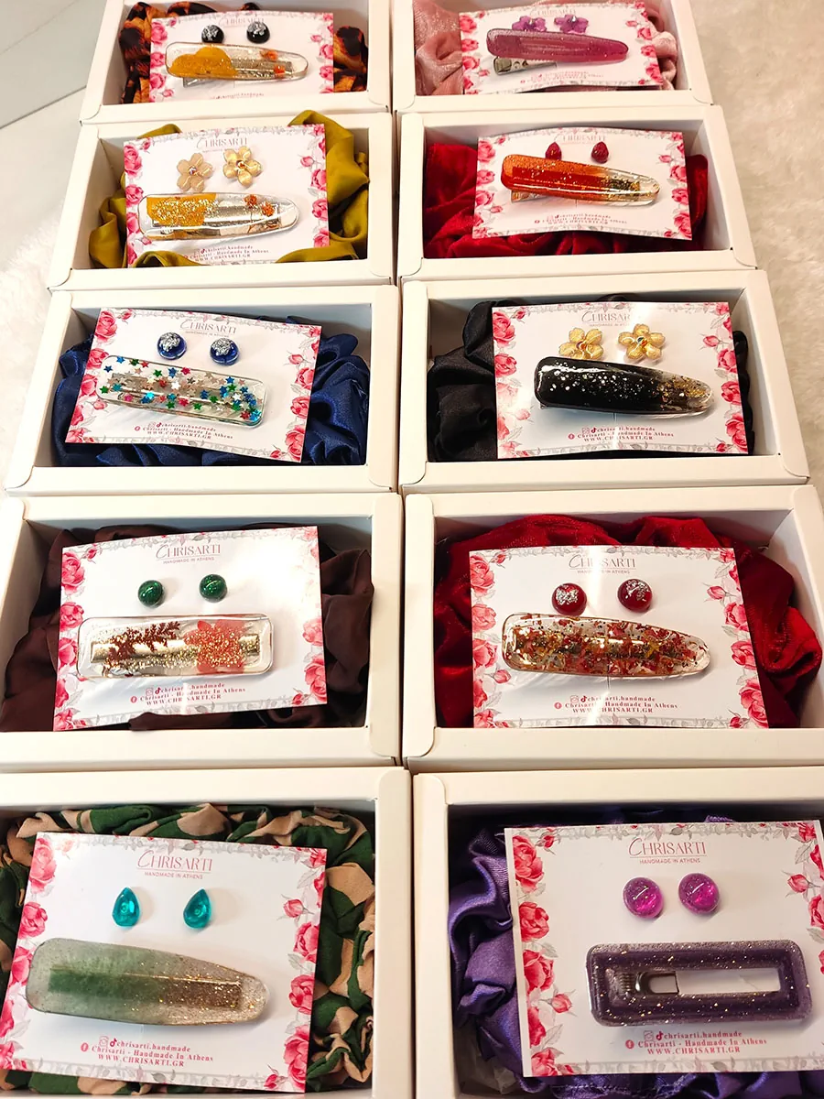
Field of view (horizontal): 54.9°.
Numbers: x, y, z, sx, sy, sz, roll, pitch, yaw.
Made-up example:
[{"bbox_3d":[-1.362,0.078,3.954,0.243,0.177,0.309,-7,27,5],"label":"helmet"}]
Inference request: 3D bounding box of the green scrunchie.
[{"bbox_3d":[-0.081,-0.150,0.369,0.124,0.041,0.075,-1,67,2],"label":"green scrunchie"}]

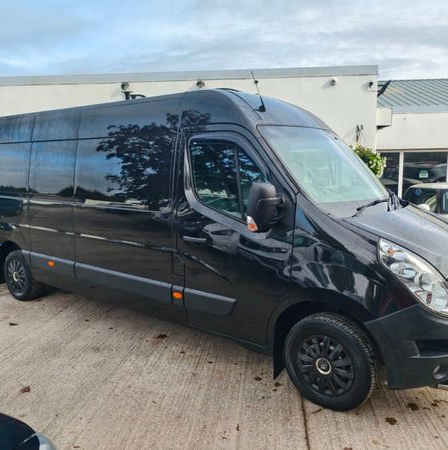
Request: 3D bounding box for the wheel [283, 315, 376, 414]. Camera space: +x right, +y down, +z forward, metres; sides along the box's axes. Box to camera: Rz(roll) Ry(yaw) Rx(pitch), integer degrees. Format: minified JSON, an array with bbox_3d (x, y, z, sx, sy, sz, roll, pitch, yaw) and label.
[{"bbox_3d":[0.792,1.017,3.001,0.700,0.700,0.230,5,10,35],"label":"wheel"}]

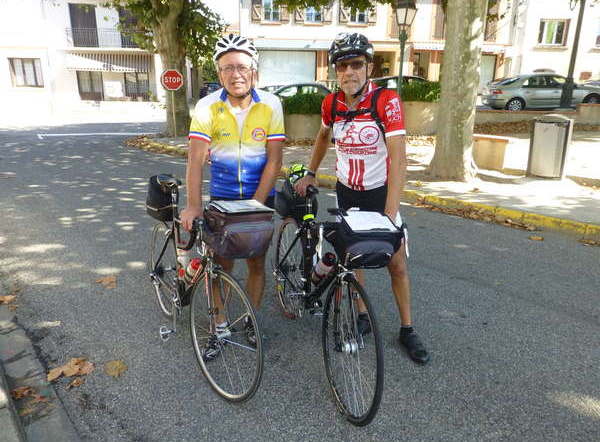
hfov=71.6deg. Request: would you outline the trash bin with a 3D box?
[{"bbox_3d":[4.104,-1.225,6.957,0.580,0.967,0.420,6,17,20],"label":"trash bin"}]

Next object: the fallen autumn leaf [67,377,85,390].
[{"bbox_3d":[-1.199,0.860,2.223,0.060,0.030,0.100,9,19,29],"label":"fallen autumn leaf"}]

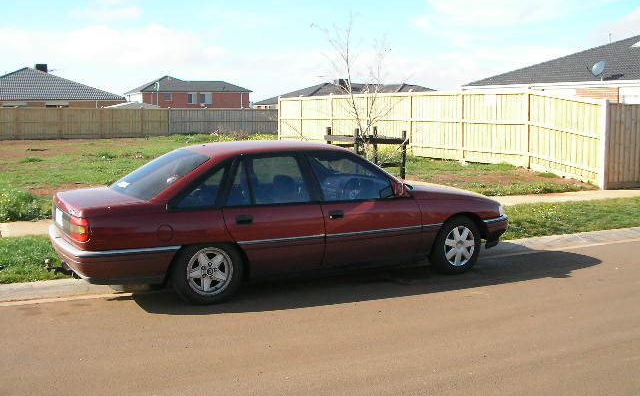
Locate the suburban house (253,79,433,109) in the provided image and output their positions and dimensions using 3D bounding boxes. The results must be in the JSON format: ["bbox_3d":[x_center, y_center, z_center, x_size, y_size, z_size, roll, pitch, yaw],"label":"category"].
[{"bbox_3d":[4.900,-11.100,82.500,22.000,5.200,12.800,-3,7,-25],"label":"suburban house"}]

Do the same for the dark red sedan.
[{"bbox_3d":[-0.240,0.105,7.365,4.850,1.400,1.810,-3,8,-27],"label":"dark red sedan"}]

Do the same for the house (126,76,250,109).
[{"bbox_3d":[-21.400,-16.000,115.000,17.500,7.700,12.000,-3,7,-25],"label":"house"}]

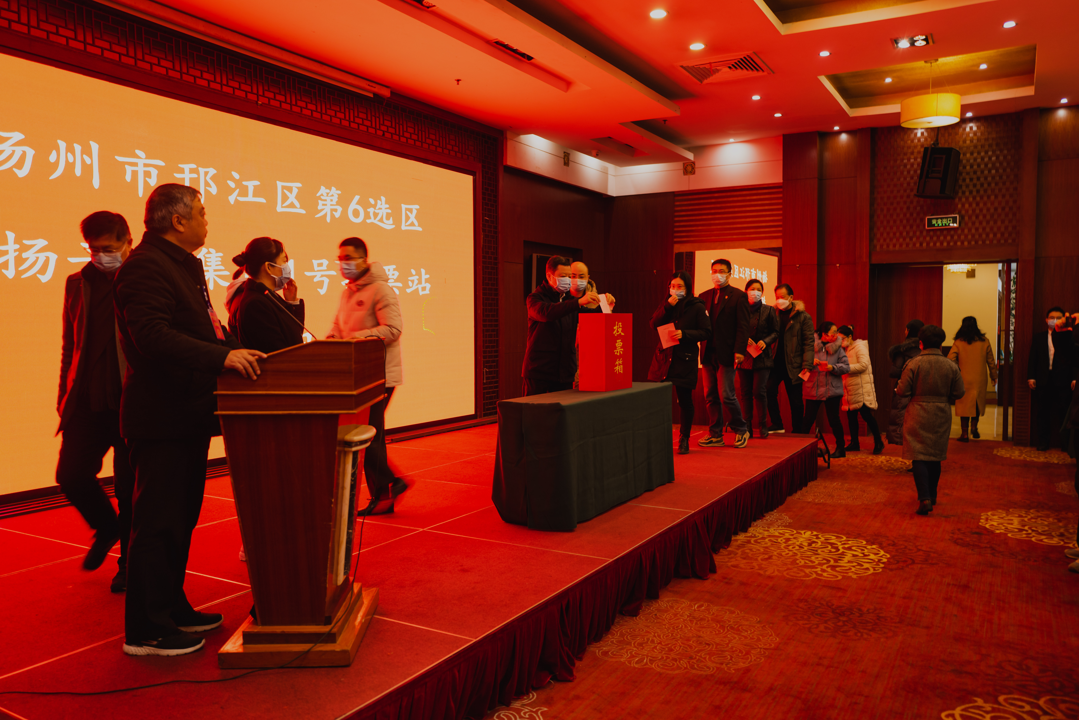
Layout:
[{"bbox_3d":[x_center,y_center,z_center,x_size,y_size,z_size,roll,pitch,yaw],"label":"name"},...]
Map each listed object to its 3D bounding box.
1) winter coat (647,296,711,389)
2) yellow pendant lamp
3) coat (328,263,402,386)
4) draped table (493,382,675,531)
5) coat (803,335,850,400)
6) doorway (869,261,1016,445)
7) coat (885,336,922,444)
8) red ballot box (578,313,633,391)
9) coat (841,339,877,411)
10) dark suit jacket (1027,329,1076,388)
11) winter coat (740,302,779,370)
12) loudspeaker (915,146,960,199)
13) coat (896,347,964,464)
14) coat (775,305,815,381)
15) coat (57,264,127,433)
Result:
[{"bbox_3d":[1.274,-0.165,7.620,0.540,0.850,0.420,2,4,41],"label":"winter coat"},{"bbox_3d":[4.413,-3.039,9.496,0.630,0.700,0.630,2,3,30],"label":"yellow pendant lamp"},{"bbox_3d":[-1.103,-0.227,5.320,0.430,0.790,0.500,-2,4,-40],"label":"coat"},{"bbox_3d":[0.392,0.576,5.677,0.460,0.730,1.790,2,3,30],"label":"draped table"},{"bbox_3d":[3.392,0.090,9.950,0.500,0.770,0.360,2,4,40],"label":"coat"},{"bbox_3d":[5.410,-0.125,11.342,1.800,2.400,0.300,2,3,30],"label":"doorway"},{"bbox_3d":[4.020,0.336,9.150,0.400,1.170,0.500,2,4,41],"label":"coat"},{"bbox_3d":[0.458,-0.058,5.792,0.200,0.521,0.420,2,3,30],"label":"red ballot box"},{"bbox_3d":[3.858,0.178,10.150,0.430,0.870,0.430,0,3,-4],"label":"coat"},{"bbox_3d":[6.406,-0.016,10.500,0.530,0.720,0.290,2,3,31],"label":"dark suit jacket"},{"bbox_3d":[2.212,-0.244,8.520,0.480,0.710,0.360,1,3,27],"label":"winter coat"},{"bbox_3d":[5.236,-2.445,11.000,0.360,0.600,0.400,11,7,39],"label":"loudspeaker"},{"bbox_3d":[3.442,0.389,7.380,0.590,0.990,0.380,1,3,20],"label":"coat"},{"bbox_3d":[2.692,-0.184,8.950,0.390,0.800,0.510,-3,4,-44],"label":"coat"},{"bbox_3d":[-1.987,-0.056,3.860,0.470,0.780,0.330,0,3,-5],"label":"coat"}]

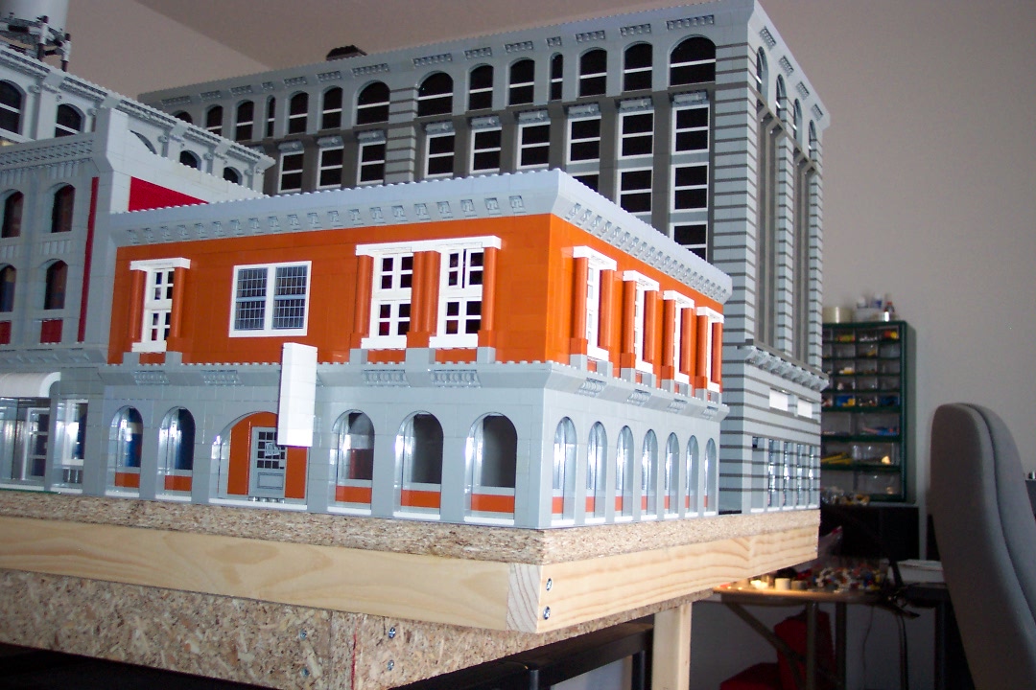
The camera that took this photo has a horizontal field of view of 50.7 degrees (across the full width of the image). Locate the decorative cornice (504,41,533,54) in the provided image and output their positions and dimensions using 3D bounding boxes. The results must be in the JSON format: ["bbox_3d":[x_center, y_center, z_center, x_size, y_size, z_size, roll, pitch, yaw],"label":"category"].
[{"bbox_3d":[0.002,-0.310,1.139,0.032,0.011,0.008,-1,-7,27],"label":"decorative cornice"}]

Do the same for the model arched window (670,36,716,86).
[{"bbox_3d":[0.170,-0.274,1.059,0.048,0.049,0.009,-1,-7,27],"label":"model arched window"}]

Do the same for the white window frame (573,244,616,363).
[{"bbox_3d":[0.044,-0.023,0.663,0.012,0.064,0.048,-1,-7,27],"label":"white window frame"}]

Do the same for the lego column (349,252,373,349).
[{"bbox_3d":[-0.095,-0.026,0.672,0.009,0.058,0.008,-1,-7,27],"label":"lego column"}]

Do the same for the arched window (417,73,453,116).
[{"bbox_3d":[-0.088,-0.269,1.182,0.048,0.051,0.010,-1,-7,27],"label":"arched window"}]

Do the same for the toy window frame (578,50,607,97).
[{"bbox_3d":[0.076,-0.272,1.099,0.032,0.051,0.010,-1,-7,27],"label":"toy window frame"}]

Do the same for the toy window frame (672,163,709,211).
[{"bbox_3d":[0.167,-0.151,1.047,0.040,0.047,0.008,-1,-7,27],"label":"toy window frame"}]

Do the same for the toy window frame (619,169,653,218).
[{"bbox_3d":[0.118,-0.152,1.085,0.040,0.045,0.008,-1,-7,26],"label":"toy window frame"}]

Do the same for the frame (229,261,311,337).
[{"bbox_3d":[-0.159,-0.029,0.714,0.064,0.048,0.009,-1,-7,27],"label":"frame"}]

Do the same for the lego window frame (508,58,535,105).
[{"bbox_3d":[0.005,-0.270,1.135,0.032,0.051,0.010,-1,-7,27],"label":"lego window frame"}]

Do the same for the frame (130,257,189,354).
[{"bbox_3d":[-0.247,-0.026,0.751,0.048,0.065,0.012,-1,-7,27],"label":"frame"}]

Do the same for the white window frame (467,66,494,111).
[{"bbox_3d":[-0.038,-0.270,1.157,0.032,0.051,0.010,-1,-7,27],"label":"white window frame"}]

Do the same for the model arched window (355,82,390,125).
[{"bbox_3d":[-0.158,-0.268,1.210,0.048,0.051,0.009,-1,-7,27],"label":"model arched window"}]

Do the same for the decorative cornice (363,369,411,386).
[{"bbox_3d":[-0.079,0.020,0.652,0.032,0.010,0.008,-1,-7,27],"label":"decorative cornice"}]

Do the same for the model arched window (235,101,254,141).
[{"bbox_3d":[-0.320,-0.264,1.293,0.032,0.051,0.009,-1,-7,27],"label":"model arched window"}]

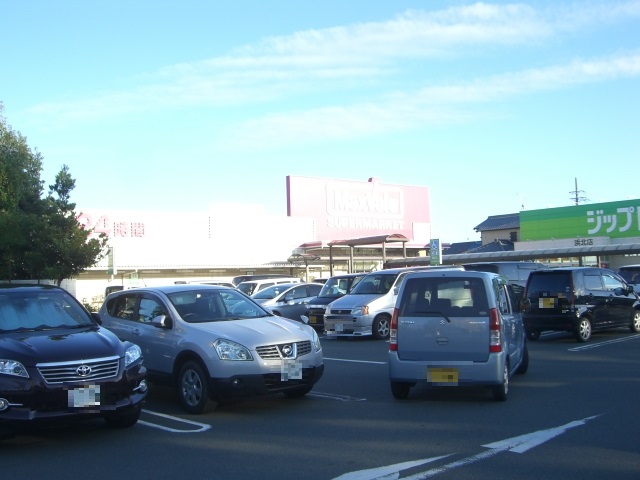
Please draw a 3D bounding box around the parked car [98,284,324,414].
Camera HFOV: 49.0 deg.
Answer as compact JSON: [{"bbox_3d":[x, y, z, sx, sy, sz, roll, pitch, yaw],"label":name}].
[{"bbox_3d":[-1.702,1.440,10.263,1.780,1.615,4.315,0,-4,-38],"label":"parked car"}]

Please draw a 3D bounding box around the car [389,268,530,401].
[{"bbox_3d":[2.113,1.258,10.158,1.475,1.645,3.395,-4,-3,21],"label":"car"}]

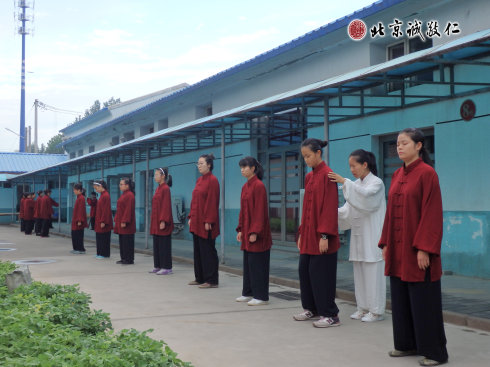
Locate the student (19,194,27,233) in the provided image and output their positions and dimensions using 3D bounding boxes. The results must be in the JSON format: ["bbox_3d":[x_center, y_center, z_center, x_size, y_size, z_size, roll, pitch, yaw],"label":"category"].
[{"bbox_3d":[-8.890,1.163,25.500,0.320,1.570,0.460,1,-2,-30],"label":"student"}]

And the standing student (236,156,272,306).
[{"bbox_3d":[0.099,0.515,7.030,0.340,1.600,0.500,1,-2,-24],"label":"standing student"}]

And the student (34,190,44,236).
[{"bbox_3d":[-7.318,1.070,22.730,0.360,1.590,0.480,2,-3,-35],"label":"student"}]

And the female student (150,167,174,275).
[{"bbox_3d":[-1.280,0.578,9.880,0.330,1.630,0.480,1,-2,-26],"label":"female student"}]

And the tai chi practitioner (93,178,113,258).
[{"bbox_3d":[-2.900,0.736,13.100,0.340,1.570,0.480,1,-2,-26],"label":"tai chi practitioner"}]

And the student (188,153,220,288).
[{"bbox_3d":[-0.518,0.472,8.350,0.350,1.710,0.500,1,-2,-31],"label":"student"}]

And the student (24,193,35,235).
[{"bbox_3d":[-8.152,1.138,24.029,0.480,1.570,0.360,-2,-3,41],"label":"student"}]

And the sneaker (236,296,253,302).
[{"bbox_3d":[0.017,1.270,7.122,0.240,0.090,0.092,1,-2,-24],"label":"sneaker"}]

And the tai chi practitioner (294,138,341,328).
[{"bbox_3d":[0.649,0.427,5.700,0.350,1.640,0.500,1,-2,-26],"label":"tai chi practitioner"}]

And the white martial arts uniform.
[{"bbox_3d":[1.000,0.550,5.830,0.480,1.300,0.500,1,-2,-28],"label":"white martial arts uniform"}]

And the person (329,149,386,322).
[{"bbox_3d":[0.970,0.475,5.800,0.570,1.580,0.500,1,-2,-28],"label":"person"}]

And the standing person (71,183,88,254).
[{"bbox_3d":[-3.725,0.793,14.329,0.340,1.560,0.480,1,-2,-25],"label":"standing person"}]

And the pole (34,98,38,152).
[{"bbox_3d":[-17.000,-2.050,52.000,0.320,9.700,0.320,0,-2,0],"label":"pole"}]

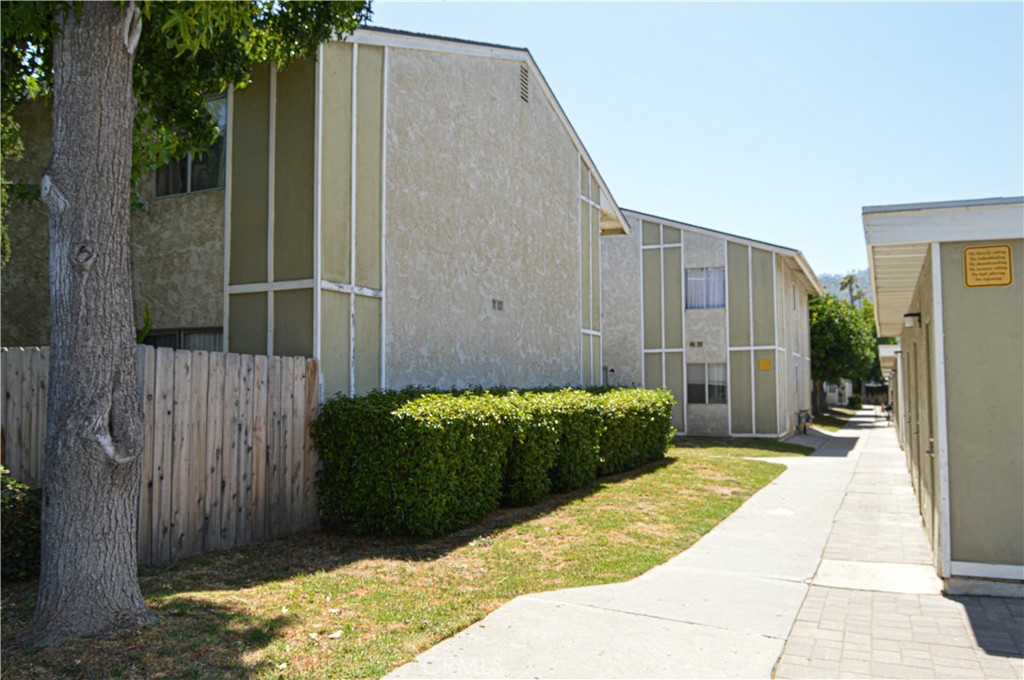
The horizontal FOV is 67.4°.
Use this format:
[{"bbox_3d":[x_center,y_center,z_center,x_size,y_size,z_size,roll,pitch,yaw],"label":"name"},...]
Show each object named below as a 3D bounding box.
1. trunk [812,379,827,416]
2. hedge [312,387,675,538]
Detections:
[{"bbox_3d":[16.220,2.988,40.526,0.700,2.100,0.700,-2,-4,26],"label":"trunk"},{"bbox_3d":[0.612,1.596,12.507,1.420,1.400,9.800,-2,-4,26],"label":"hedge"}]

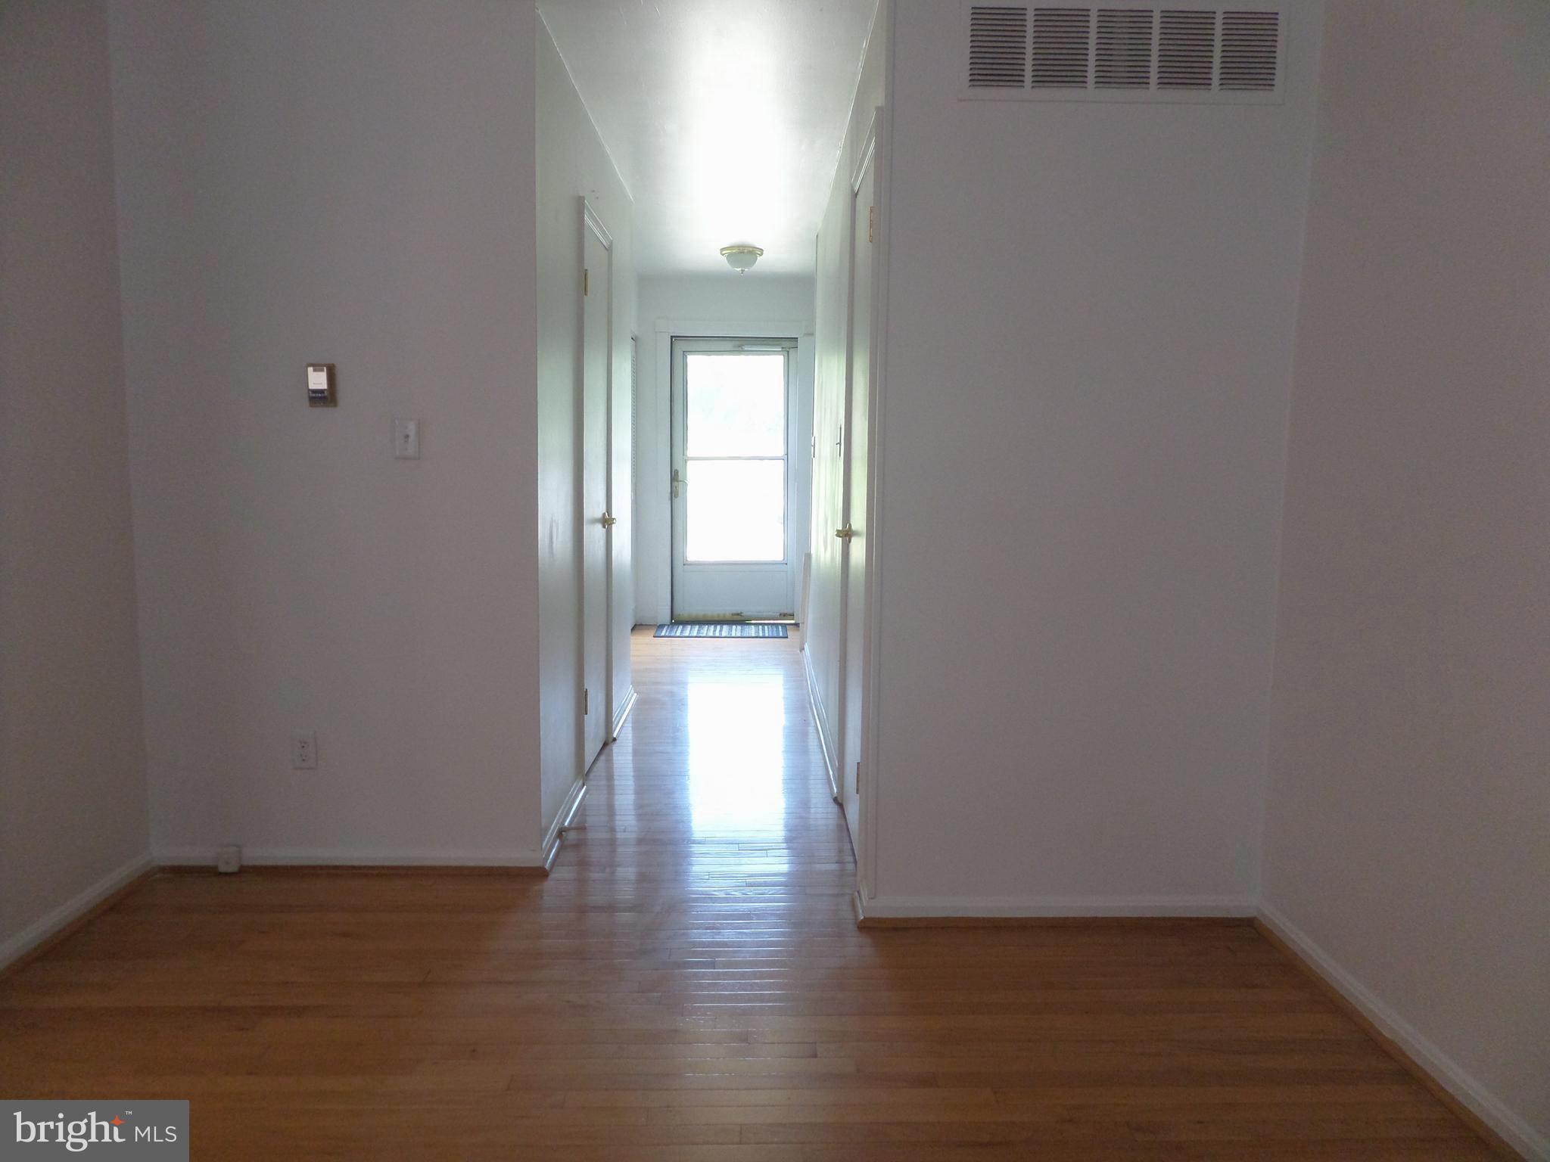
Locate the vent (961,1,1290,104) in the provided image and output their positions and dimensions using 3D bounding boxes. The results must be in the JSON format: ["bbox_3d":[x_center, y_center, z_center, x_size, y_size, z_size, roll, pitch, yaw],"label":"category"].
[{"bbox_3d":[0.854,-1.303,2.637,0.805,0.237,0.020,1,7,-1],"label":"vent"}]

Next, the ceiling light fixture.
[{"bbox_3d":[-0.200,-1.949,6.562,0.266,0.136,0.266,1,7,-1],"label":"ceiling light fixture"}]

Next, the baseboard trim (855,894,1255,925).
[{"bbox_3d":[0.767,0.880,2.884,1.088,0.079,0.025,1,7,-1],"label":"baseboard trim"}]

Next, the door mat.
[{"bbox_3d":[-0.373,0.354,7.628,0.918,0.010,0.570,1,7,-1],"label":"door mat"}]

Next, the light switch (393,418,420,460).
[{"bbox_3d":[-1.043,-0.401,3.038,0.069,0.116,0.016,1,7,-1],"label":"light switch"}]

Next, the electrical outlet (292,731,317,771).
[{"bbox_3d":[-1.375,0.497,3.138,0.069,0.115,0.010,1,7,-1],"label":"electrical outlet"}]

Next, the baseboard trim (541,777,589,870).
[{"bbox_3d":[-0.687,0.786,3.561,0.032,0.067,0.796,1,7,-1],"label":"baseboard trim"}]

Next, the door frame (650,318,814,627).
[{"bbox_3d":[-0.295,-0.757,7.766,1.154,2.188,0.130,1,7,-1],"label":"door frame"}]

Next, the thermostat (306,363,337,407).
[{"bbox_3d":[-1.270,-0.547,3.006,0.077,0.118,0.037,1,7,-1],"label":"thermostat"}]

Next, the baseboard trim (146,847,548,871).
[{"bbox_3d":[-1.254,0.822,3.170,1.170,0.067,0.025,1,7,-1],"label":"baseboard trim"}]

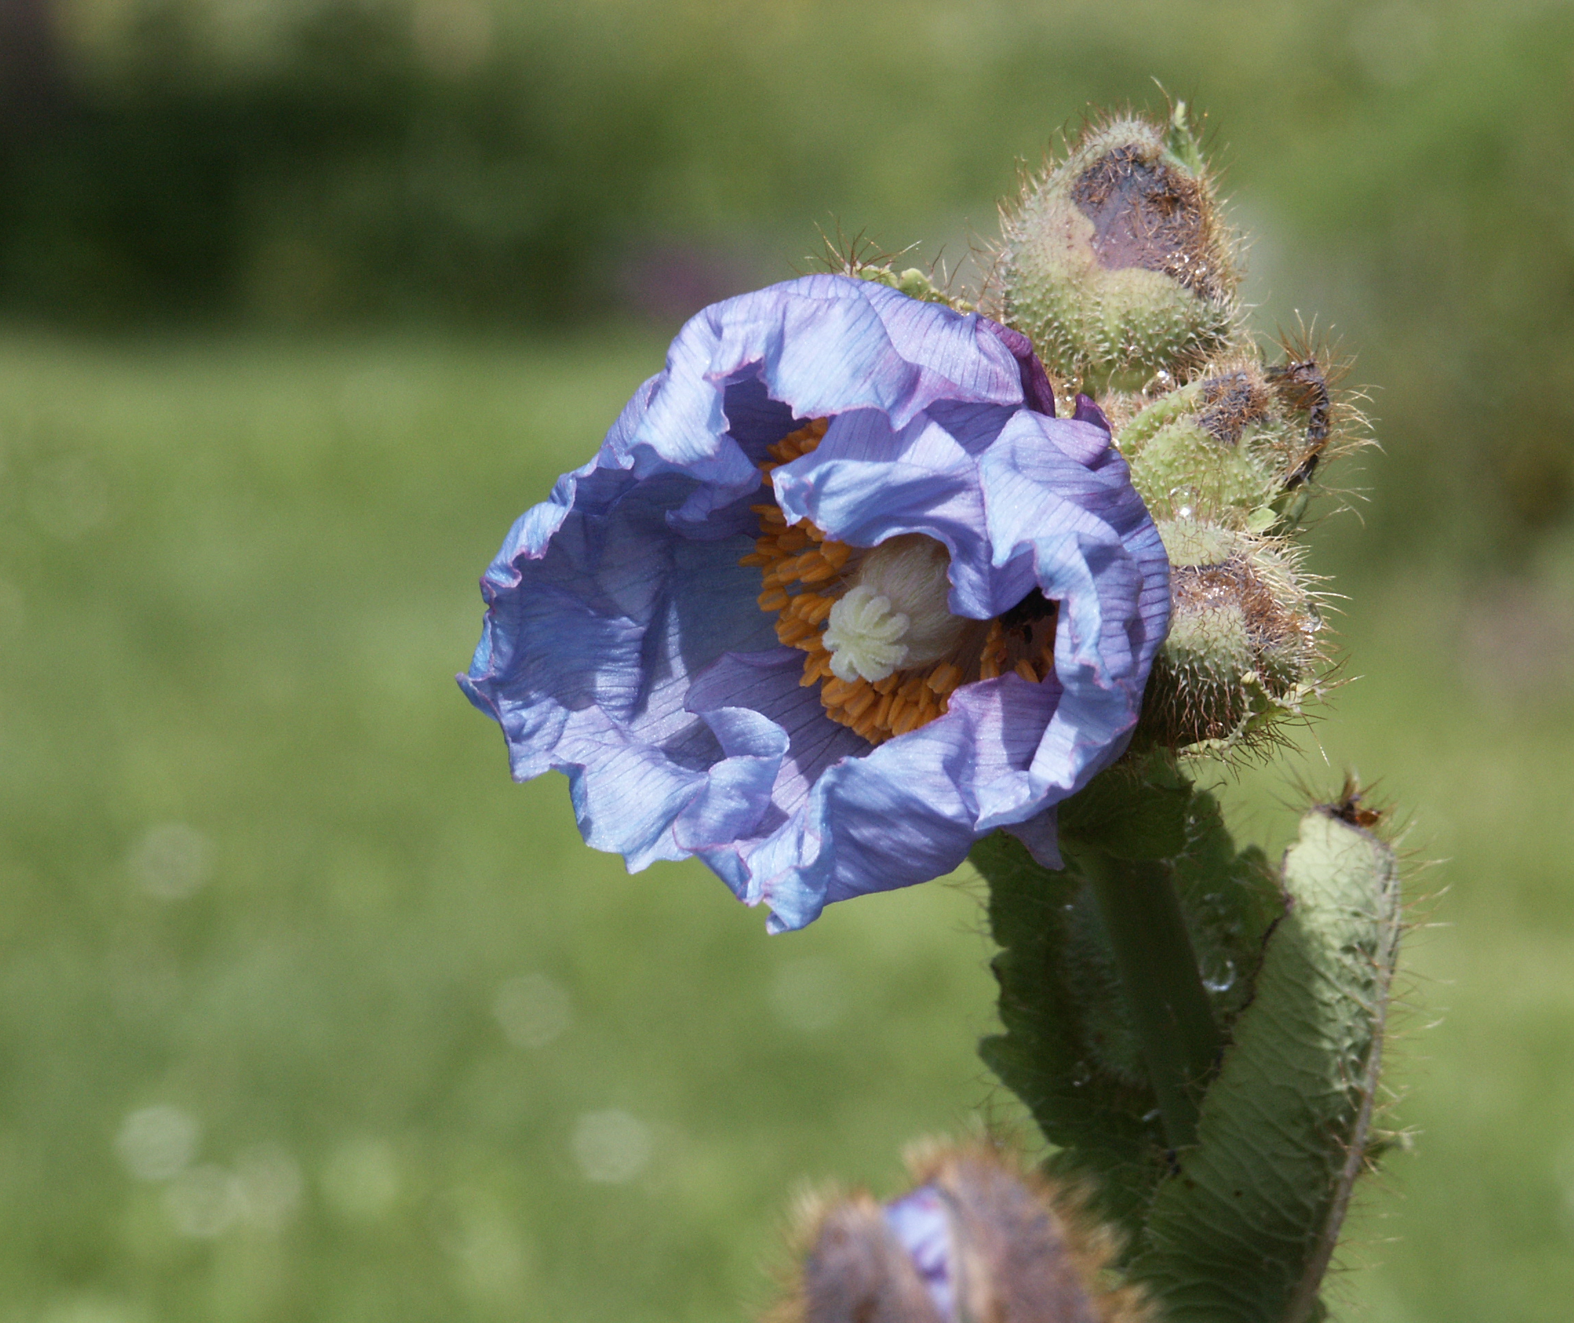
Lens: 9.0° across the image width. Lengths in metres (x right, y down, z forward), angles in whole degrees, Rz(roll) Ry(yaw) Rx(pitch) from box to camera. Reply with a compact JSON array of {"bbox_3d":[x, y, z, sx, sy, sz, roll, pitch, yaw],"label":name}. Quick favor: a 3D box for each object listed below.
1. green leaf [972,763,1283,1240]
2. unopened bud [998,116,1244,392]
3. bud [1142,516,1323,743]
[{"bbox_3d":[0.038,0.038,1.100,0.034,0.053,0.020,-7,3,0],"label":"green leaf"},{"bbox_3d":[0.036,-0.044,1.090,0.025,0.030,0.025,3,7,0],"label":"unopened bud"},{"bbox_3d":[0.048,-0.003,1.095,0.021,0.025,0.021,6,7,0],"label":"bud"}]

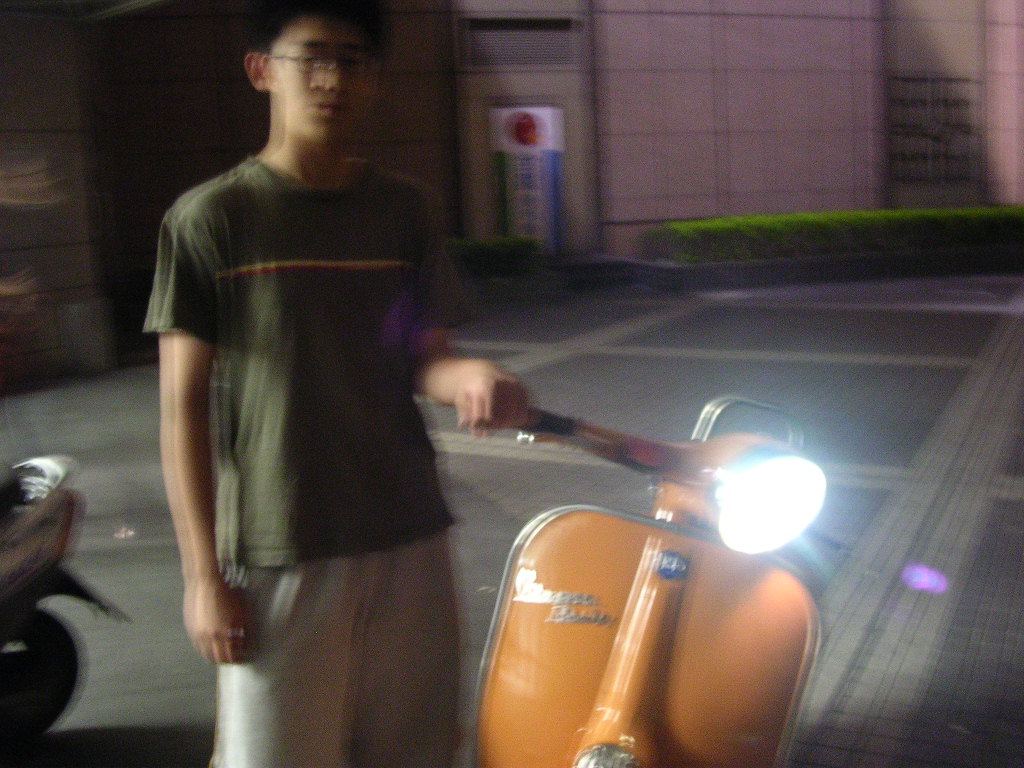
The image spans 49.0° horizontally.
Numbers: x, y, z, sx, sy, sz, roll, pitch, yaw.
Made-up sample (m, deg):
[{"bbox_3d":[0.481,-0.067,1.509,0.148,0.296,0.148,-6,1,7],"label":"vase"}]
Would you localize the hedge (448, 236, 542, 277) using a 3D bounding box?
[{"bbox_3d":[-0.550,-1.450,13.100,1.900,0.520,0.800,-12,14,-43],"label":"hedge"}]

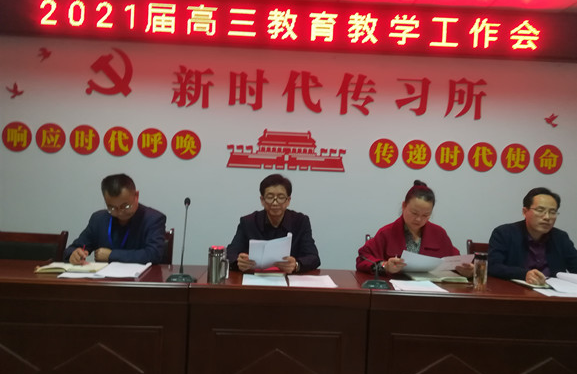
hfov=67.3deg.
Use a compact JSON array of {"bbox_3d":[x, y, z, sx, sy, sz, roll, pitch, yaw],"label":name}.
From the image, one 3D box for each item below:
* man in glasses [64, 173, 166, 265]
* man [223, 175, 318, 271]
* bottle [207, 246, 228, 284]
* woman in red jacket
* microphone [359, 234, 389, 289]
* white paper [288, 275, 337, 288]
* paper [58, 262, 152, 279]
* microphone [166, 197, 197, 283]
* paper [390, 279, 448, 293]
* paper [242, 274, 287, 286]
[{"bbox_3d":[-1.019,0.563,2.511,0.570,1.273,0.720,2,-2,11],"label":"man in glasses"},{"bbox_3d":[-0.101,0.583,2.542,0.527,1.307,0.700,2,-2,-1],"label":"man"},{"bbox_3d":[-0.329,0.367,2.049,0.100,0.170,0.082,2,-2,-1],"label":"bottle"},{"bbox_3d":[0.699,0.615,2.549,0.576,1.307,0.700,2,-2,-4],"label":"woman in red jacket"},{"bbox_3d":[0.418,0.400,2.169,0.150,0.170,0.280,2,-2,-1],"label":"microphone"},{"bbox_3d":[0.115,0.470,2.177,0.220,0.006,0.300,2,-2,-1],"label":"white paper"},{"bbox_3d":[-0.909,0.420,2.173,0.400,0.025,0.330,3,-2,-9],"label":"paper"},{"bbox_3d":[-0.497,0.249,2.090,0.143,0.394,0.150,2,-2,-1],"label":"microphone"},{"bbox_3d":[0.638,0.490,2.164,0.225,0.006,0.295,2,-2,2],"label":"paper"},{"bbox_3d":[-0.118,0.461,2.152,0.213,0.006,0.295,2,-2,-2],"label":"paper"}]

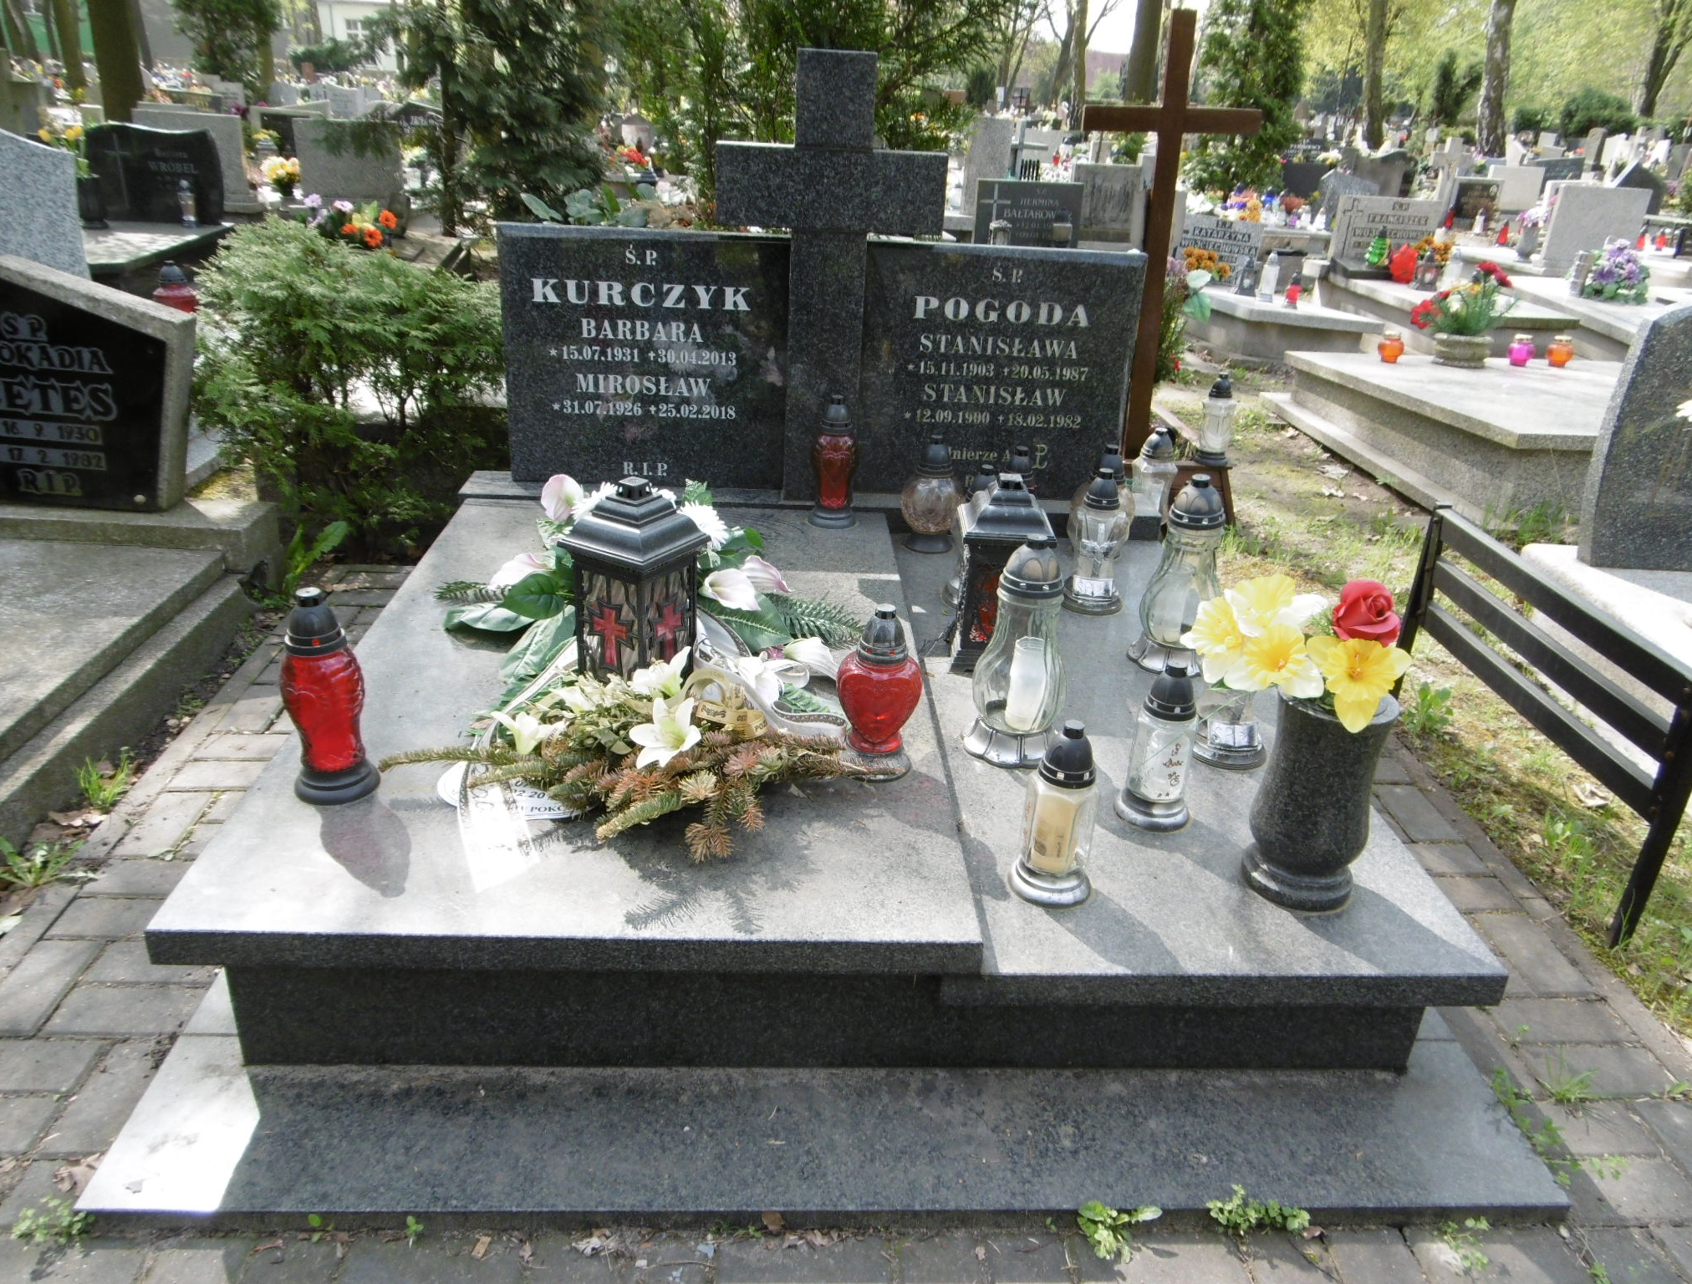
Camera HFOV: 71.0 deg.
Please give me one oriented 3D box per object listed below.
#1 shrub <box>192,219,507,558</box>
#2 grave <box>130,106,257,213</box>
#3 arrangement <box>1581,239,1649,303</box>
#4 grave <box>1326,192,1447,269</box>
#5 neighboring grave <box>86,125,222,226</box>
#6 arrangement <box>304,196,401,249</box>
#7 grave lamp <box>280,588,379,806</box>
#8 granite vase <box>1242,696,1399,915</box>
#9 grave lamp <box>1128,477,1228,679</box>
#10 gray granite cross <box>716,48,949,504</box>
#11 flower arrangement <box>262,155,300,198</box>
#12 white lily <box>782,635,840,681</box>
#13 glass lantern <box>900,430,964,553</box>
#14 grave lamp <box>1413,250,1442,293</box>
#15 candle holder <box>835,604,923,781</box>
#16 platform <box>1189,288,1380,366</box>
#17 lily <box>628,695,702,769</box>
[{"bbox_3d":[-1.268,-0.698,3.214,0.950,0.840,0.750,1,25,-4],"label":"shrub"},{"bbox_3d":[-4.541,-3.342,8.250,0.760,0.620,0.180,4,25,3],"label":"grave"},{"bbox_3d":[4.511,-2.167,6.956,0.280,0.290,0.250,1,25,-3],"label":"arrangement"},{"bbox_3d":[3.388,-2.568,7.425,0.660,0.420,0.120,1,24,-3],"label":"grave"},{"bbox_3d":[-4.360,-2.946,7.469,0.730,0.570,0.120,0,25,-6],"label":"neighboring grave"},{"bbox_3d":[-2.583,-2.194,6.211,0.470,0.280,0.310,1,24,-3],"label":"arrangement"},{"bbox_3d":[-0.751,0.077,1.702,0.125,0.310,0.125,1,25,-3],"label":"grave lamp"},{"bbox_3d":[0.673,0.222,1.675,0.172,0.295,0.172,1,25,-3],"label":"granite vase"},{"bbox_3d":[0.652,-0.139,2.250,0.168,0.365,0.168,2,26,-4],"label":"grave lamp"},{"bbox_3d":[-0.044,-0.831,2.813,0.518,1.000,0.140,1,21,-3],"label":"gray granite cross"},{"bbox_3d":[-3.951,-3.255,8.300,0.280,0.290,0.260,-8,27,-23],"label":"flower arrangement"},{"bbox_3d":[-0.060,0.027,2.050,0.102,0.057,0.070,10,26,16],"label":"white lily"},{"bbox_3d":[0.213,-0.363,2.864,0.150,0.270,0.150,1,25,-3],"label":"glass lantern"},{"bbox_3d":[3.399,-2.168,6.934,0.120,0.225,0.120,1,25,-3],"label":"grave lamp"},{"bbox_3d":[0.055,0.070,1.802,0.127,0.265,0.117,4,24,2],"label":"candle holder"},{"bbox_3d":[2.570,-1.901,7.129,0.780,0.300,1.150,5,24,4],"label":"platform"},{"bbox_3d":[-0.270,0.134,1.768,0.100,0.085,0.070,5,25,5],"label":"lily"}]

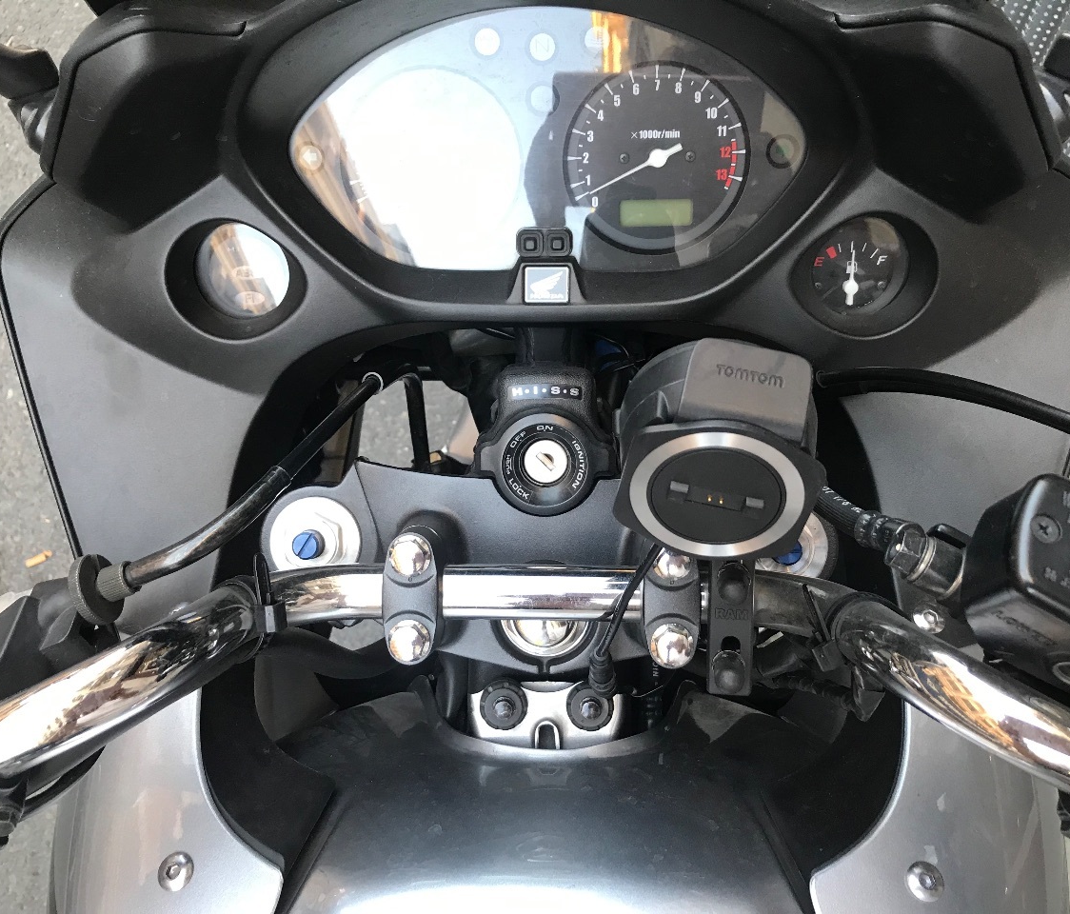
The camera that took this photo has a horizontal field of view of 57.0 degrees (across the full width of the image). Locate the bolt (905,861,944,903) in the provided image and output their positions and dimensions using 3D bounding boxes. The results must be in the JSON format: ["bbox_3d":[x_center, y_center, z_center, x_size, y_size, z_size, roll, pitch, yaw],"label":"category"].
[{"bbox_3d":[0.158,0.172,0.400,0.017,0.005,0.017,0,56,-8],"label":"bolt"}]

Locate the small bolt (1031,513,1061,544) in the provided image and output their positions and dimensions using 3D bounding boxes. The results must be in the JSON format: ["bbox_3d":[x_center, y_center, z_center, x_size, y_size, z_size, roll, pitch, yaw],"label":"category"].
[{"bbox_3d":[0.131,0.018,0.253,0.008,0.003,0.008,0,63,-3],"label":"small bolt"}]

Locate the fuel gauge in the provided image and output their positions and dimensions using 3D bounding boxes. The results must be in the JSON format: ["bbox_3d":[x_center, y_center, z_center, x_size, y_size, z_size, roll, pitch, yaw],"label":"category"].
[{"bbox_3d":[0.164,-0.100,0.508,0.050,0.028,0.050,1,106,3],"label":"fuel gauge"}]

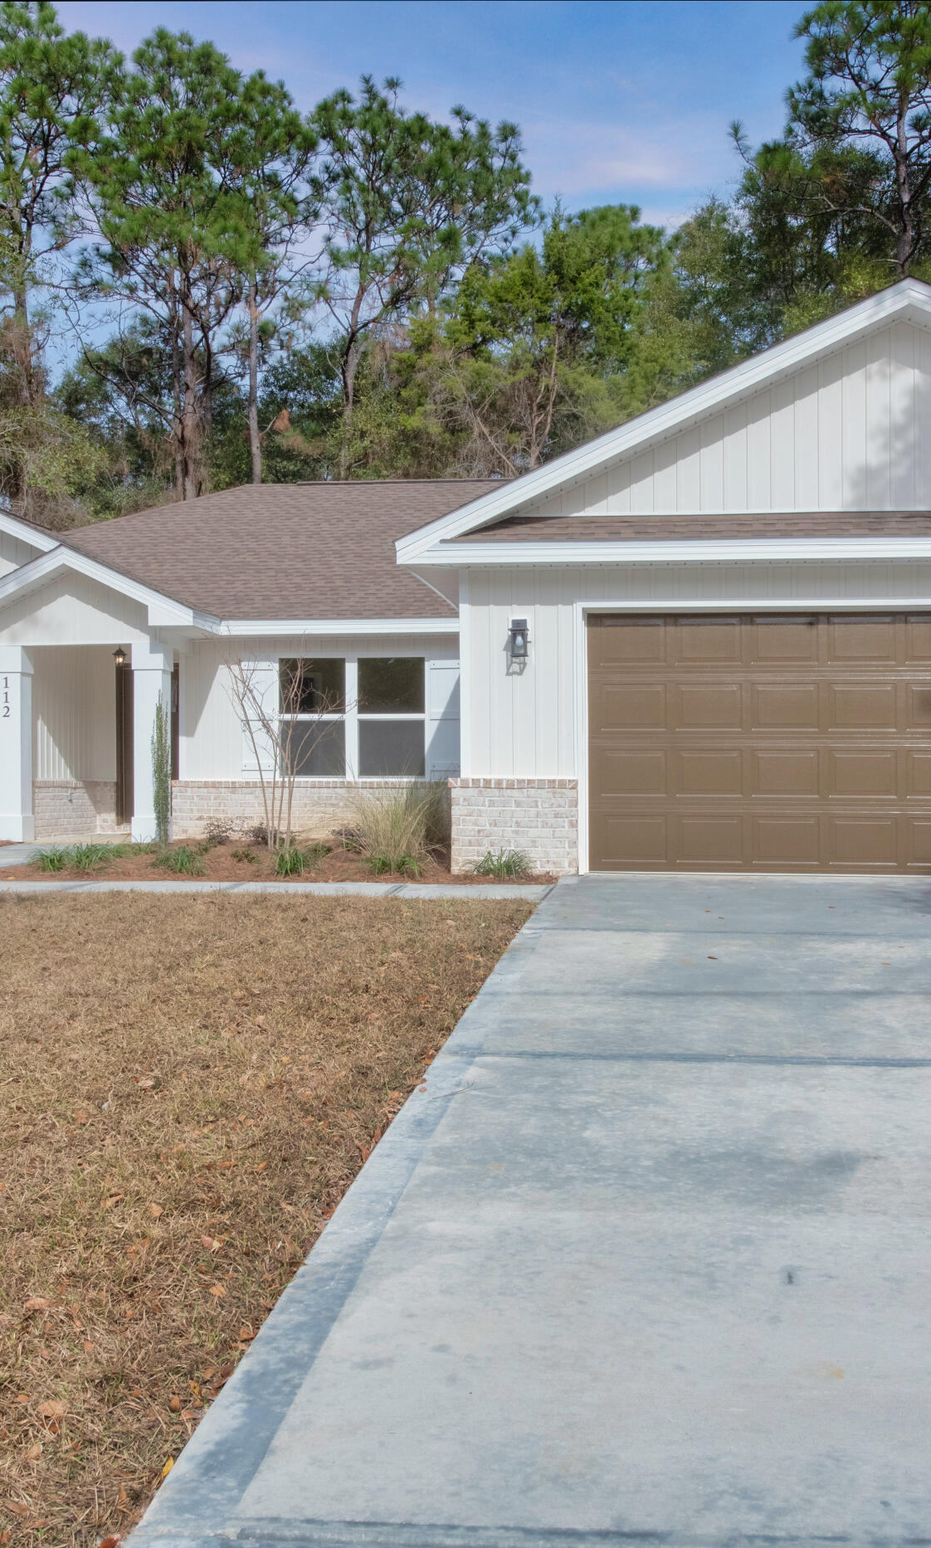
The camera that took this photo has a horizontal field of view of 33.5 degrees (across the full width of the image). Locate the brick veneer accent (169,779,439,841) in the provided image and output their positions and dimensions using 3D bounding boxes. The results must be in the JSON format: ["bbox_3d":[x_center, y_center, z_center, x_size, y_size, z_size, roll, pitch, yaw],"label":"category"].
[{"bbox_3d":[-1.709,0.444,18.342,3.600,0.740,0.180,0,0,8],"label":"brick veneer accent"}]

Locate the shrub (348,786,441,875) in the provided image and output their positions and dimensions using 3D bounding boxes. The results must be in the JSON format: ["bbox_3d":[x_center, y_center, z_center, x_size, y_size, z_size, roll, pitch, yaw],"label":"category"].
[{"bbox_3d":[-0.647,0.469,14.112,0.890,0.780,0.800,0,0,8],"label":"shrub"}]

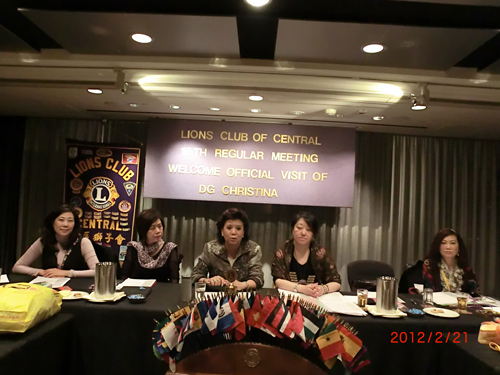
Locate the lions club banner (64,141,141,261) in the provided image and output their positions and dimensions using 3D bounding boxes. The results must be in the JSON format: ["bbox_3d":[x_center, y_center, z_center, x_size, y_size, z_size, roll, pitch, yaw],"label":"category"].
[{"bbox_3d":[-1.669,0.216,4.075,0.820,1.420,0.040,3,-3,-4],"label":"lions club banner"}]

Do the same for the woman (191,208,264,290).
[{"bbox_3d":[-0.165,0.769,2.497,0.500,1.240,0.720,3,-3,-1],"label":"woman"}]

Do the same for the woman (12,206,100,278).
[{"bbox_3d":[-1.354,0.729,2.621,0.580,1.220,0.720,3,-3,-2],"label":"woman"}]

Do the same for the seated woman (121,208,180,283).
[{"bbox_3d":[-0.734,0.769,2.678,0.450,1.205,0.700,3,-3,-9],"label":"seated woman"}]

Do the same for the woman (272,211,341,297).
[{"bbox_3d":[0.375,0.793,2.477,0.480,1.240,0.720,2,-3,4],"label":"woman"}]

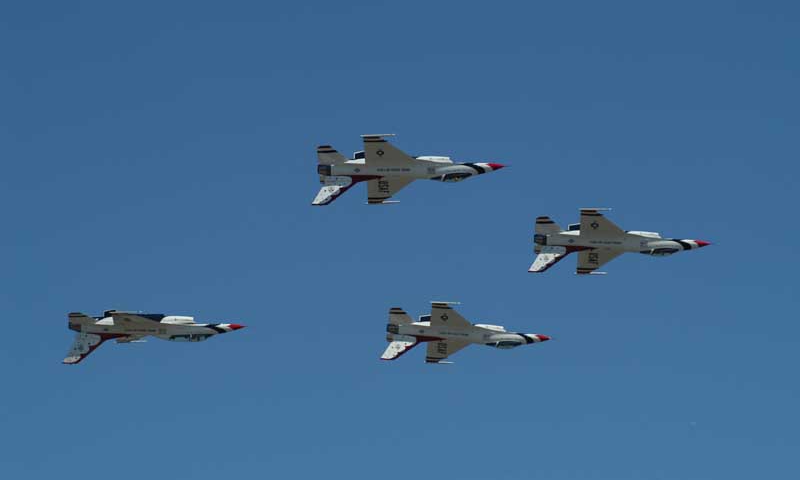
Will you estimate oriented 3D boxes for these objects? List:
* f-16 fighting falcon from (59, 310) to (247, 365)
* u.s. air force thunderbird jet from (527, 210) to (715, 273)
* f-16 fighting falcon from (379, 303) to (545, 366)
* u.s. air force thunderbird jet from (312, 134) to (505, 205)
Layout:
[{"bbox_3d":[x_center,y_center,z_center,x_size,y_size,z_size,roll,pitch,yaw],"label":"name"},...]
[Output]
[{"bbox_3d":[-19.511,8.037,387.392,15.000,4.300,9.600,1,-15,0],"label":"f-16 fighting falcon"},{"bbox_3d":[17.862,1.063,387.053,15.000,4.300,9.600,2,-33,1],"label":"u.s. air force thunderbird jet"},{"bbox_3d":[5.928,8.963,413.372,15.000,4.300,9.600,4,-34,0],"label":"f-16 fighting falcon"},{"bbox_3d":[0.891,-4.496,363.740,15.000,4.300,9.600,0,-31,2],"label":"u.s. air force thunderbird jet"}]

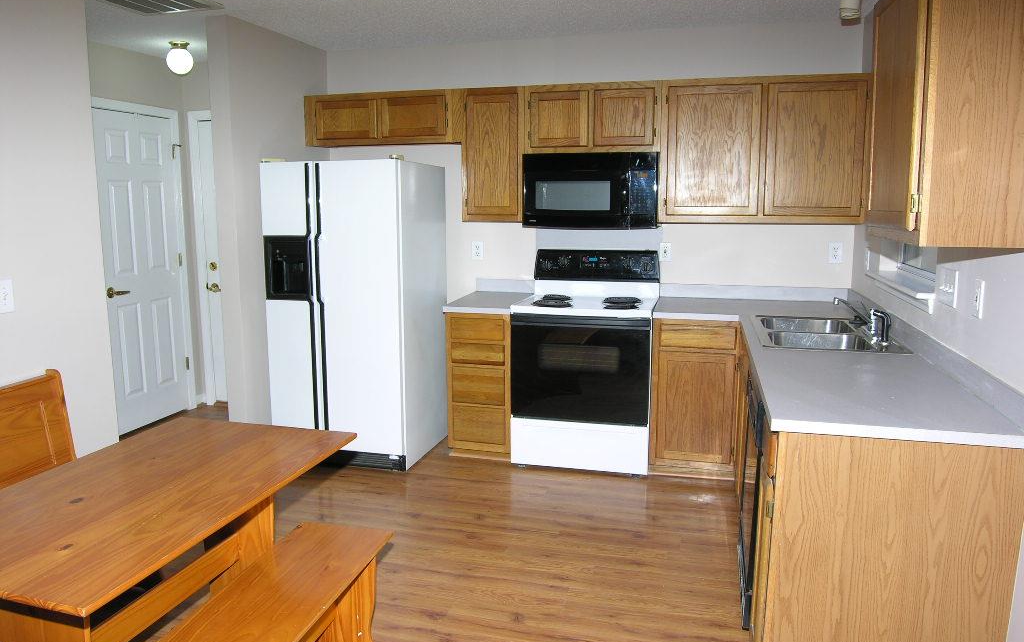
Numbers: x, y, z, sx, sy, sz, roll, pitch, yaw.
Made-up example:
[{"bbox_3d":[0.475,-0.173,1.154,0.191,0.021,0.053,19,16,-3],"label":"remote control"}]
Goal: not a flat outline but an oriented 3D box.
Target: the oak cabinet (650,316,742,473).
[{"bbox_3d":[1.037,0.386,4.023,0.450,0.876,0.622,3,9,15],"label":"oak cabinet"}]

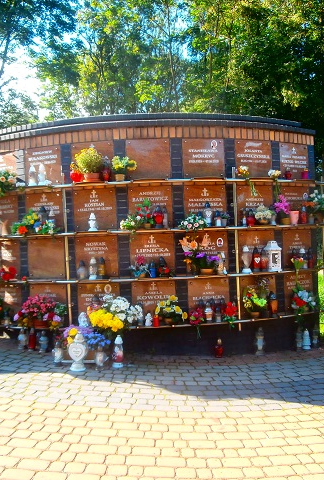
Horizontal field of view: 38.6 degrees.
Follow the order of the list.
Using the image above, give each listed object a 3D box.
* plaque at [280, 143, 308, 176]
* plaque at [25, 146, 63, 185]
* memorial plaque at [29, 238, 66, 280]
[{"bbox_3d":[1.657,-0.982,5.828,0.500,0.471,0.030,-2,0,-32],"label":"plaque"},{"bbox_3d":[-1.354,-0.842,5.309,0.482,0.455,0.030,-2,0,20],"label":"plaque"},{"bbox_3d":[-1.353,0.214,5.396,0.490,0.450,0.030,-2,0,19],"label":"memorial plaque"}]

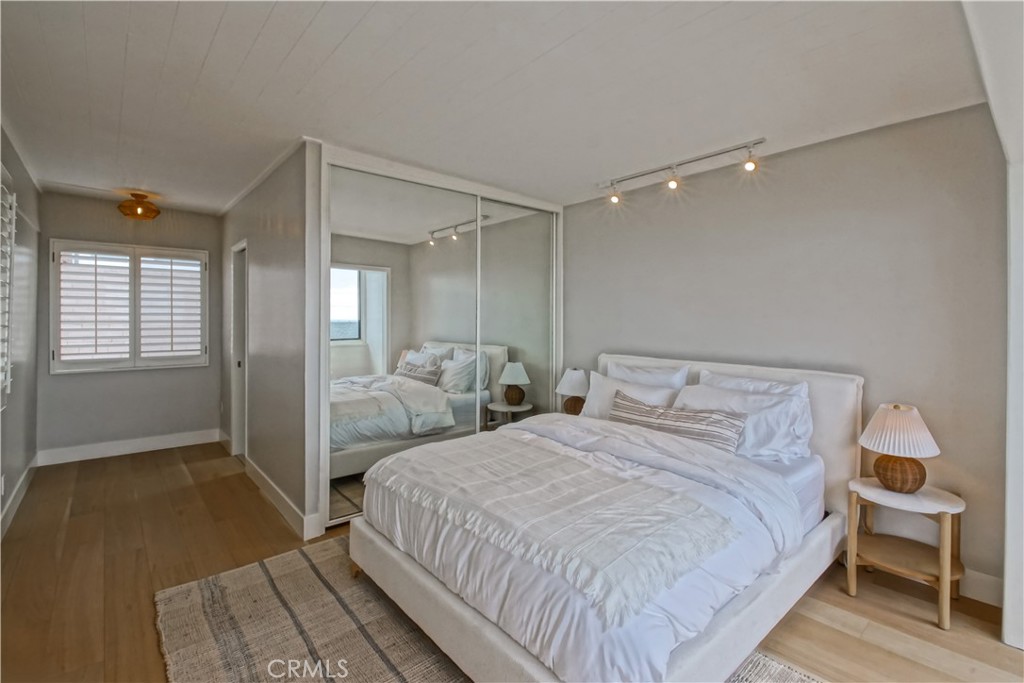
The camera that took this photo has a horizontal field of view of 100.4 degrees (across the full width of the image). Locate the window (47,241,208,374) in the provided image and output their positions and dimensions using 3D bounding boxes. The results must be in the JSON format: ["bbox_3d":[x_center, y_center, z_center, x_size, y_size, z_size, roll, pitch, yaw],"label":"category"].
[{"bbox_3d":[-3.726,-0.341,4.226,1.180,1.230,0.080,-1,2,-35],"label":"window"}]

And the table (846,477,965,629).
[{"bbox_3d":[1.925,0.984,2.092,0.450,0.545,0.450,-1,2,-43],"label":"table"}]

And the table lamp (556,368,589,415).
[{"bbox_3d":[0.516,0.434,3.521,0.290,0.405,0.290,0,2,0],"label":"table lamp"}]

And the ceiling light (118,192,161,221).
[{"bbox_3d":[-3.396,-1.236,3.891,0.290,0.210,0.290,-1,2,-35],"label":"ceiling light"}]

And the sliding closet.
[{"bbox_3d":[-0.366,-0.011,3.376,2.120,2.270,0.070,-1,2,-41],"label":"sliding closet"}]

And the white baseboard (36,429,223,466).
[{"bbox_3d":[-3.722,1.032,4.240,1.360,0.142,0.020,-1,2,-35],"label":"white baseboard"}]

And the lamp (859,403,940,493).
[{"bbox_3d":[1.862,0.510,2.055,0.290,0.407,0.290,-1,2,-43],"label":"lamp"}]

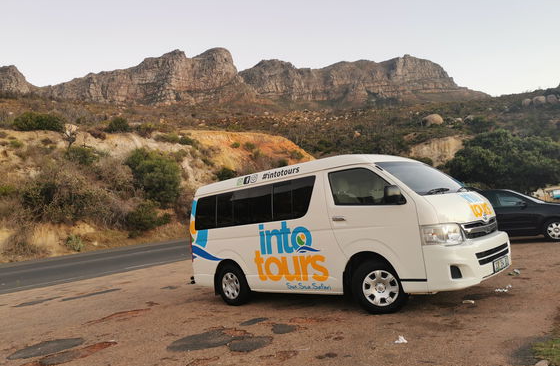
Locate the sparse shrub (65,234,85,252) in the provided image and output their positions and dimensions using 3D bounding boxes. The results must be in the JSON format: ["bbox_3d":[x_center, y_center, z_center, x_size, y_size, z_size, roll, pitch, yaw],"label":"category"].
[{"bbox_3d":[-9.645,2.792,20.500,0.910,0.820,0.860,-2,-3,0],"label":"sparse shrub"}]

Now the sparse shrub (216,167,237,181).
[{"bbox_3d":[-3.552,-0.531,29.000,1.461,0.996,1.388,-2,-3,-7],"label":"sparse shrub"}]

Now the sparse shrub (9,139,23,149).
[{"bbox_3d":[-15.744,-2.262,26.000,0.833,0.655,0.792,0,-3,-31],"label":"sparse shrub"}]

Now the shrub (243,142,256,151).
[{"bbox_3d":[-2.374,-2.841,34.000,1.090,0.778,1.035,-2,-3,-4],"label":"shrub"}]

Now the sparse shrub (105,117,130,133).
[{"bbox_3d":[-13.765,-4.871,37.000,2.140,1.310,1.820,-2,-3,0],"label":"sparse shrub"}]

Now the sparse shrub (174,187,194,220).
[{"bbox_3d":[-5.029,1.079,23.000,1.053,1.685,1.000,-1,-3,-12],"label":"sparse shrub"}]

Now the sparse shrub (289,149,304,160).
[{"bbox_3d":[1.775,-3.067,47.000,1.670,1.040,1.340,-2,-3,0],"label":"sparse shrub"}]

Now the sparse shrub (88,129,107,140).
[{"bbox_3d":[-12.534,-3.365,30.000,1.236,0.755,1.175,-1,-3,-23],"label":"sparse shrub"}]

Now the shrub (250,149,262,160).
[{"bbox_3d":[-2.313,-2.806,43.000,1.150,0.950,1.090,-2,-3,0],"label":"shrub"}]

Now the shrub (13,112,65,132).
[{"bbox_3d":[-19.351,-4.928,35.000,4.040,1.550,2.630,-2,-3,0],"label":"shrub"}]

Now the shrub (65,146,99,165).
[{"bbox_3d":[-13.179,-1.826,29.000,2.190,1.290,1.640,-2,-3,0],"label":"shrub"}]

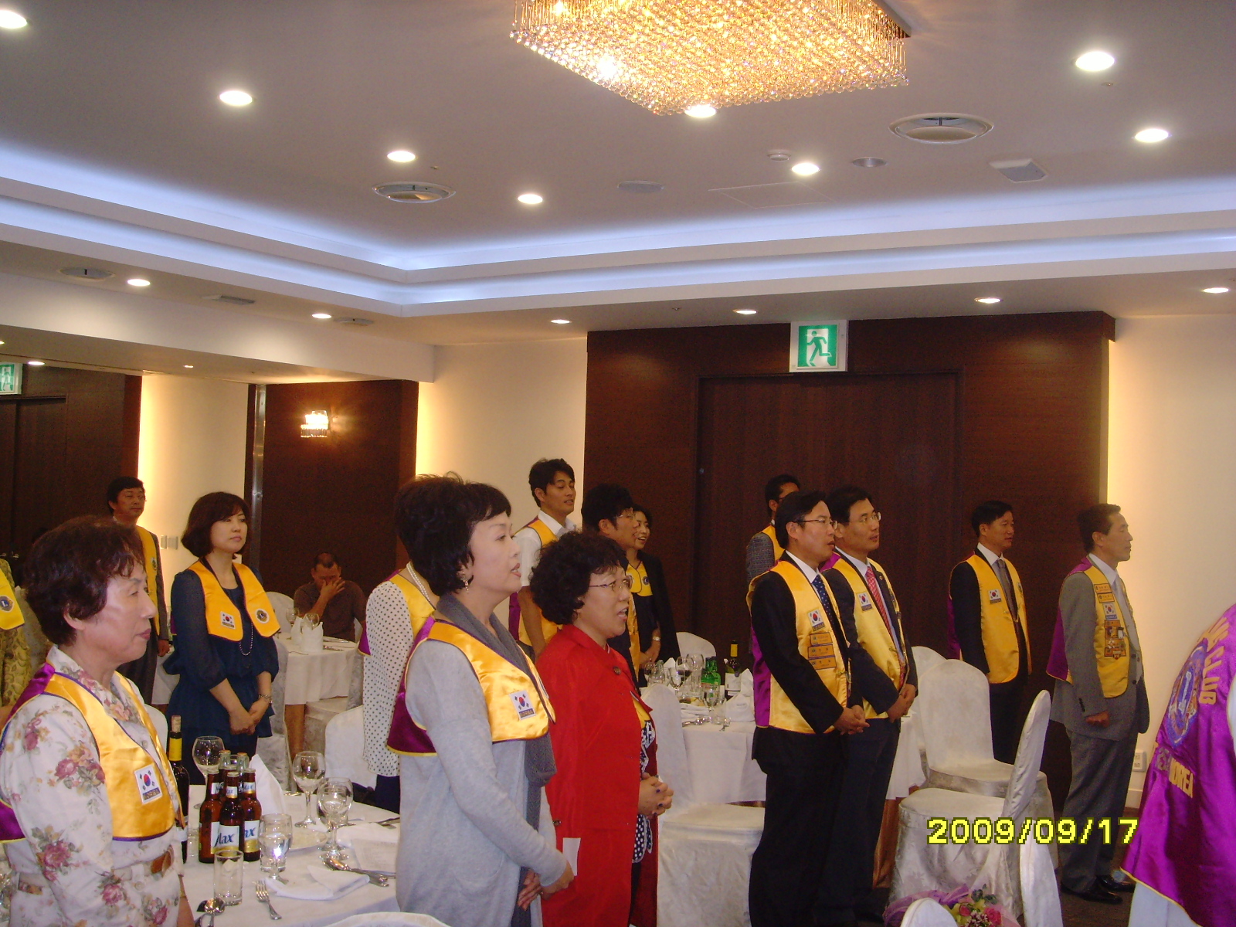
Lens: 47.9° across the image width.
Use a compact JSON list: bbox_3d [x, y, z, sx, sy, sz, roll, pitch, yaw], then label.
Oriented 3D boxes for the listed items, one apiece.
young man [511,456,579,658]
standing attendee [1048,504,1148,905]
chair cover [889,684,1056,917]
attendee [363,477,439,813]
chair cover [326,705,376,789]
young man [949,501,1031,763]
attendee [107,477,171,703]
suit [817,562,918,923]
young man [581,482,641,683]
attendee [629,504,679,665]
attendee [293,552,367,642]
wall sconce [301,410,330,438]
[{"bbox_3d":[-0.301,0.883,6.150,0.320,1.790,0.500,1,-2,36],"label":"young man"},{"bbox_3d":[2.063,1.012,5.980,0.340,1.670,0.520,1,-2,34],"label":"standing attendee"},{"bbox_3d":[1.437,1.385,5.740,0.620,0.930,0.470,1,-2,18],"label":"chair cover"},{"bbox_3d":[-0.634,0.899,4.450,0.320,1.650,0.470,1,-2,32],"label":"attendee"},{"bbox_3d":[-0.860,1.285,4.600,0.470,0.930,0.600,2,-1,11],"label":"chair cover"},{"bbox_3d":[1.871,1.035,7.000,0.510,1.720,0.330,3,-2,-40],"label":"young man"},{"bbox_3d":[-2.718,0.923,7.800,0.330,1.700,0.500,1,-2,28],"label":"attendee"},{"bbox_3d":[0.956,1.094,5.480,0.360,1.430,0.520,0,-2,44],"label":"suit"},{"bbox_3d":[-0.066,0.952,6.100,0.340,1.720,0.500,1,-2,20],"label":"young man"},{"bbox_3d":[0.116,1.007,6.800,0.300,1.600,0.470,0,-2,42],"label":"attendee"},{"bbox_3d":[-1.811,1.182,8.750,0.520,1.230,0.720,2,-1,4],"label":"attendee"},{"bbox_3d":[-2.303,-0.301,10.579,0.190,0.215,0.130,1,-2,32],"label":"wall sconce"}]

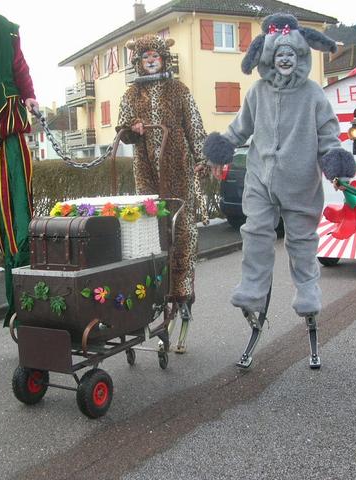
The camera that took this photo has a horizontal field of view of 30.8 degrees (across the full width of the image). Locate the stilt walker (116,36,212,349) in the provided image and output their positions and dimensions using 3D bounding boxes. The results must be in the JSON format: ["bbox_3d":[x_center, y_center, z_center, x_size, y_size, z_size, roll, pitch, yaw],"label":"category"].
[{"bbox_3d":[-0.092,-0.272,4.402,0.600,2.160,0.550,0,8,9],"label":"stilt walker"}]

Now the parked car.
[{"bbox_3d":[2.439,-1.017,11.736,1.720,1.480,4.100,4,9,30],"label":"parked car"}]

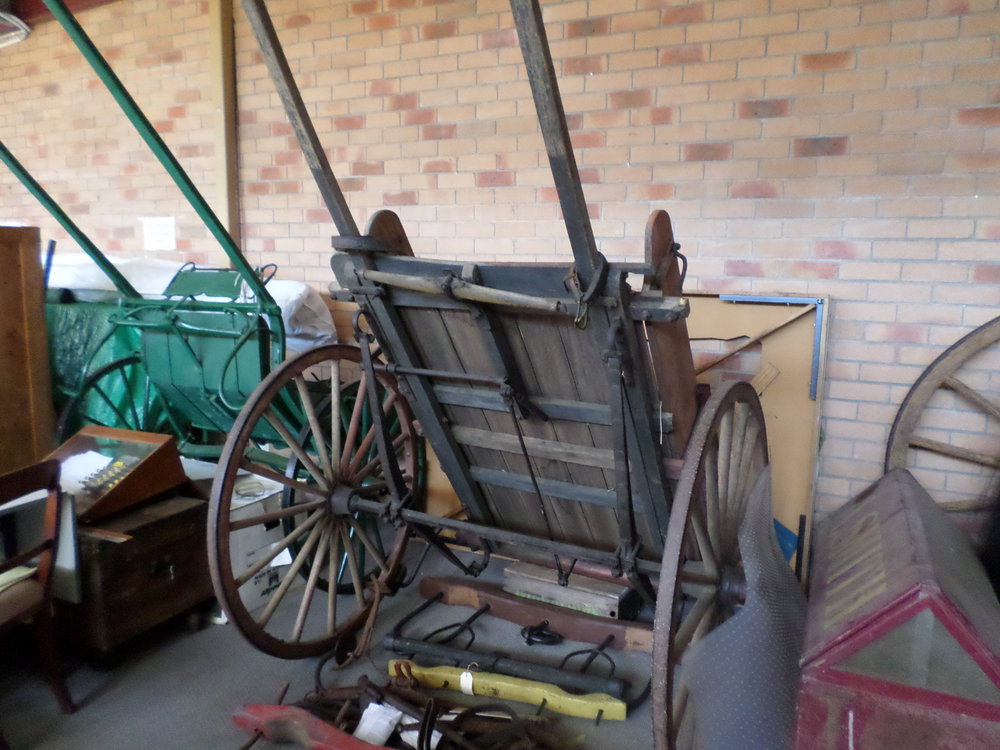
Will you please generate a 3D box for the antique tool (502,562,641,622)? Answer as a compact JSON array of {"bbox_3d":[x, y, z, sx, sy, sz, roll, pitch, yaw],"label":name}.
[{"bbox_3d":[0.305,0.991,3.318,0.585,0.110,0.145,6,10,29],"label":"antique tool"}]

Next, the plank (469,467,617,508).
[{"bbox_3d":[0.227,0.476,3.038,0.800,0.085,0.035,6,49,26],"label":"plank"}]

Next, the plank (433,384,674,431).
[{"bbox_3d":[0.125,0.114,2.659,1.020,0.090,0.035,6,49,26],"label":"plank"}]

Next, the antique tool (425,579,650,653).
[{"bbox_3d":[0.185,1.032,3.096,1.240,0.090,0.105,6,10,26],"label":"antique tool"}]

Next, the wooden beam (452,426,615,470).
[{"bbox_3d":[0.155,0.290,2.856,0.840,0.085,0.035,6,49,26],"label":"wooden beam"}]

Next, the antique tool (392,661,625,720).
[{"bbox_3d":[0.014,1.120,2.590,0.885,0.064,0.075,4,9,15],"label":"antique tool"}]

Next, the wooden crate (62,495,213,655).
[{"bbox_3d":[-1.631,0.794,3.027,0.620,0.500,0.510,6,10,26],"label":"wooden crate"}]

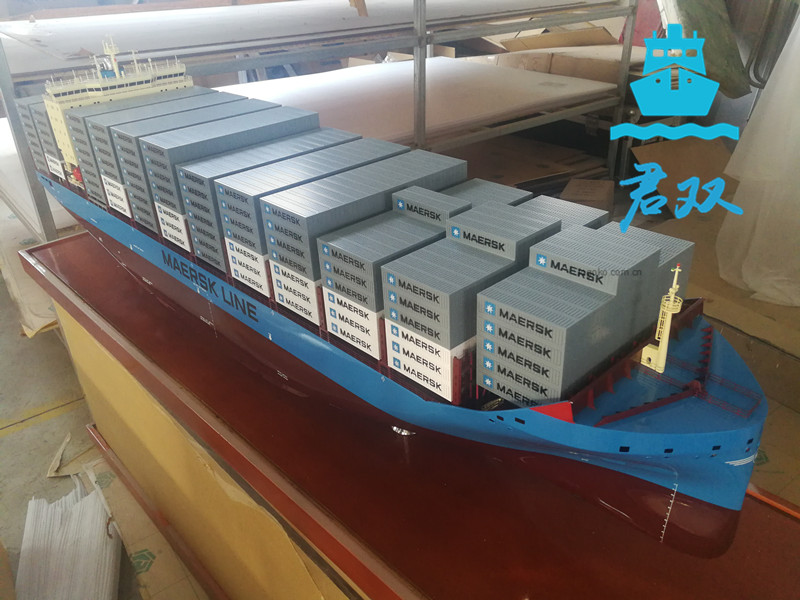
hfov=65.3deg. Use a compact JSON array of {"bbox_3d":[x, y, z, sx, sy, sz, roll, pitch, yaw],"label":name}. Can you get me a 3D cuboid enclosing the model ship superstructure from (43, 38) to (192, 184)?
[{"bbox_3d":[-0.523,-0.371,1.187,0.252,0.249,0.093,-27,37,-36],"label":"model ship superstructure"}]

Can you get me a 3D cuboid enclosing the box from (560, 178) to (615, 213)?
[{"bbox_3d":[0.874,-0.445,2.924,0.201,0.151,0.264,10,31,21],"label":"box"}]

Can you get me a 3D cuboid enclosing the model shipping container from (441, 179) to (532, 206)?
[{"bbox_3d":[0.087,-0.111,0.727,0.107,0.020,0.085,-27,37,-36],"label":"model shipping container"}]

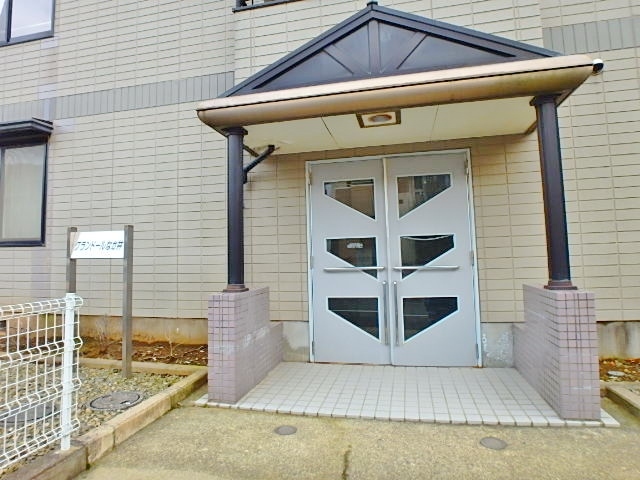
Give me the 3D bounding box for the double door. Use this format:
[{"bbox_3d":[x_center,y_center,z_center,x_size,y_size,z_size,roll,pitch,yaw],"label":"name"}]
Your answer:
[{"bbox_3d":[0.678,0.190,3.825,1.610,2.040,0.100,-2,-3,12],"label":"double door"}]

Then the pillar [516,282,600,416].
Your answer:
[{"bbox_3d":[1.765,0.761,2.985,0.225,0.805,1.125,-2,-3,12],"label":"pillar"}]

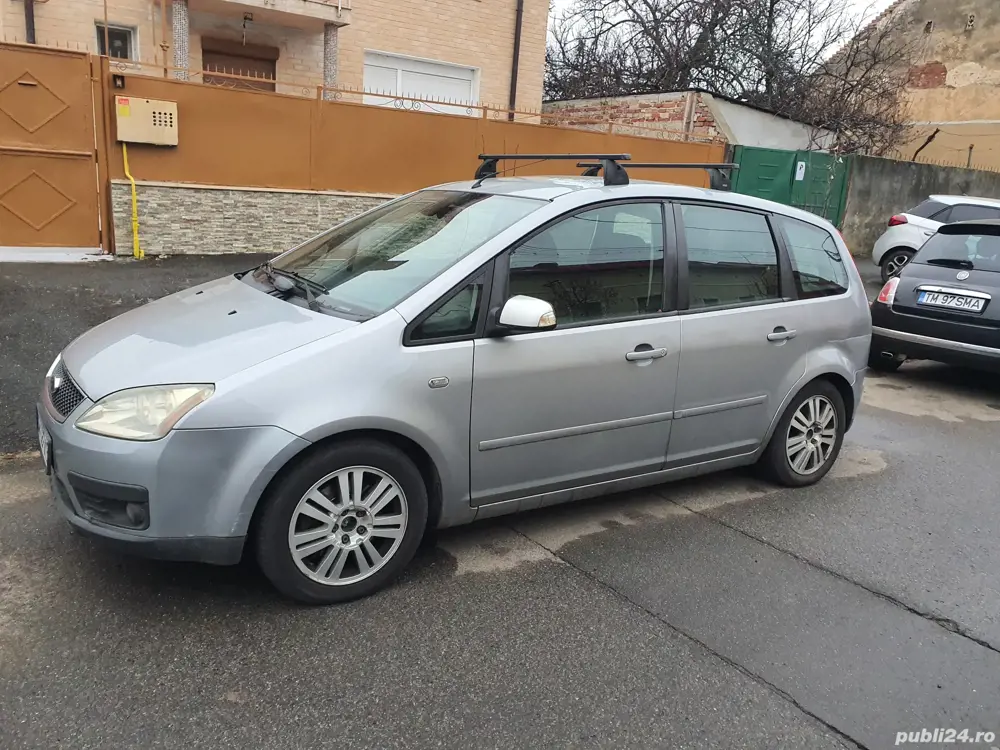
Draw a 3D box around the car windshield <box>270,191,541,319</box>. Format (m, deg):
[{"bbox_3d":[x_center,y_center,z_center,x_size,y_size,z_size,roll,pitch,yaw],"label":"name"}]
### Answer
[{"bbox_3d":[-0.511,-0.612,3.410,1.020,0.100,1.370,-33,29,-22],"label":"car windshield"}]

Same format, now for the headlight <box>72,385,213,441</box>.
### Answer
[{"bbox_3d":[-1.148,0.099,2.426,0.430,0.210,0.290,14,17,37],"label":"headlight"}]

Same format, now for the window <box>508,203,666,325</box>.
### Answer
[{"bbox_3d":[0.401,-0.490,3.162,0.920,0.505,0.060,-5,-4,-32],"label":"window"}]

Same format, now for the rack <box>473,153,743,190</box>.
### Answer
[{"bbox_3d":[0.507,-1.064,3.956,0.770,0.150,1.270,-5,16,-32],"label":"rack"}]

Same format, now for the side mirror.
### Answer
[{"bbox_3d":[0.086,-0.237,2.779,0.135,0.150,0.210,-5,16,-32],"label":"side mirror"}]

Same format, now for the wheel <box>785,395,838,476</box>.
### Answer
[{"bbox_3d":[1.644,0.305,4.149,0.452,0.452,0.190,-5,16,-32],"label":"wheel"}]

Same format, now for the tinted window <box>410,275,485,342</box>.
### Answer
[{"bbox_3d":[-0.194,-0.242,2.770,0.330,0.235,0.040,-4,-4,-29],"label":"tinted window"}]

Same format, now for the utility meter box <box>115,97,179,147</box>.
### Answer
[{"bbox_3d":[-4.054,-2.897,8.589,0.644,0.514,0.220,-5,16,-33],"label":"utility meter box"}]

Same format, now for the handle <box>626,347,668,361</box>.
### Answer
[{"bbox_3d":[0.639,-0.095,3.220,0.225,0.048,0.050,-5,16,-32],"label":"handle"}]

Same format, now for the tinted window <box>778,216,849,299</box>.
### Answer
[{"bbox_3d":[1.678,-0.636,4.011,0.530,0.430,0.050,-8,-2,-40],"label":"tinted window"}]

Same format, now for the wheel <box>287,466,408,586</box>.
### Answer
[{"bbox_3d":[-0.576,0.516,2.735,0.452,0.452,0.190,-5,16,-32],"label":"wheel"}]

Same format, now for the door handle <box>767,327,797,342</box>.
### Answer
[{"bbox_3d":[1.391,-0.198,3.696,0.225,0.048,0.050,-5,16,-32],"label":"door handle"}]

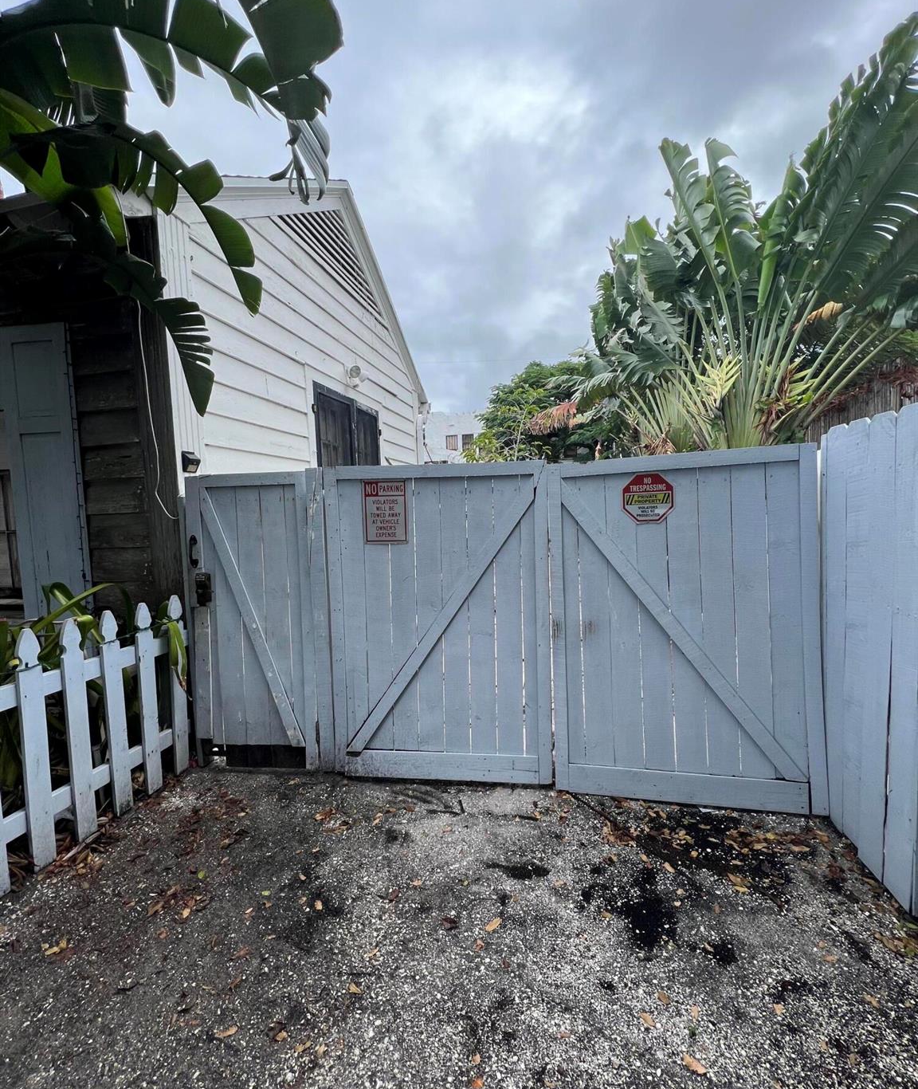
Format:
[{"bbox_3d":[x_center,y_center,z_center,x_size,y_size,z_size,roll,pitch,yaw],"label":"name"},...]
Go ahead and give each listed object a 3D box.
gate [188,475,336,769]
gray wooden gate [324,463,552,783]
[{"bbox_3d":[-1.155,0.443,2.675,0.809,1.694,0.060,-2,2,6],"label":"gate"},{"bbox_3d":[-0.117,0.436,2.572,1.234,1.750,0.060,-2,2,6],"label":"gray wooden gate"}]

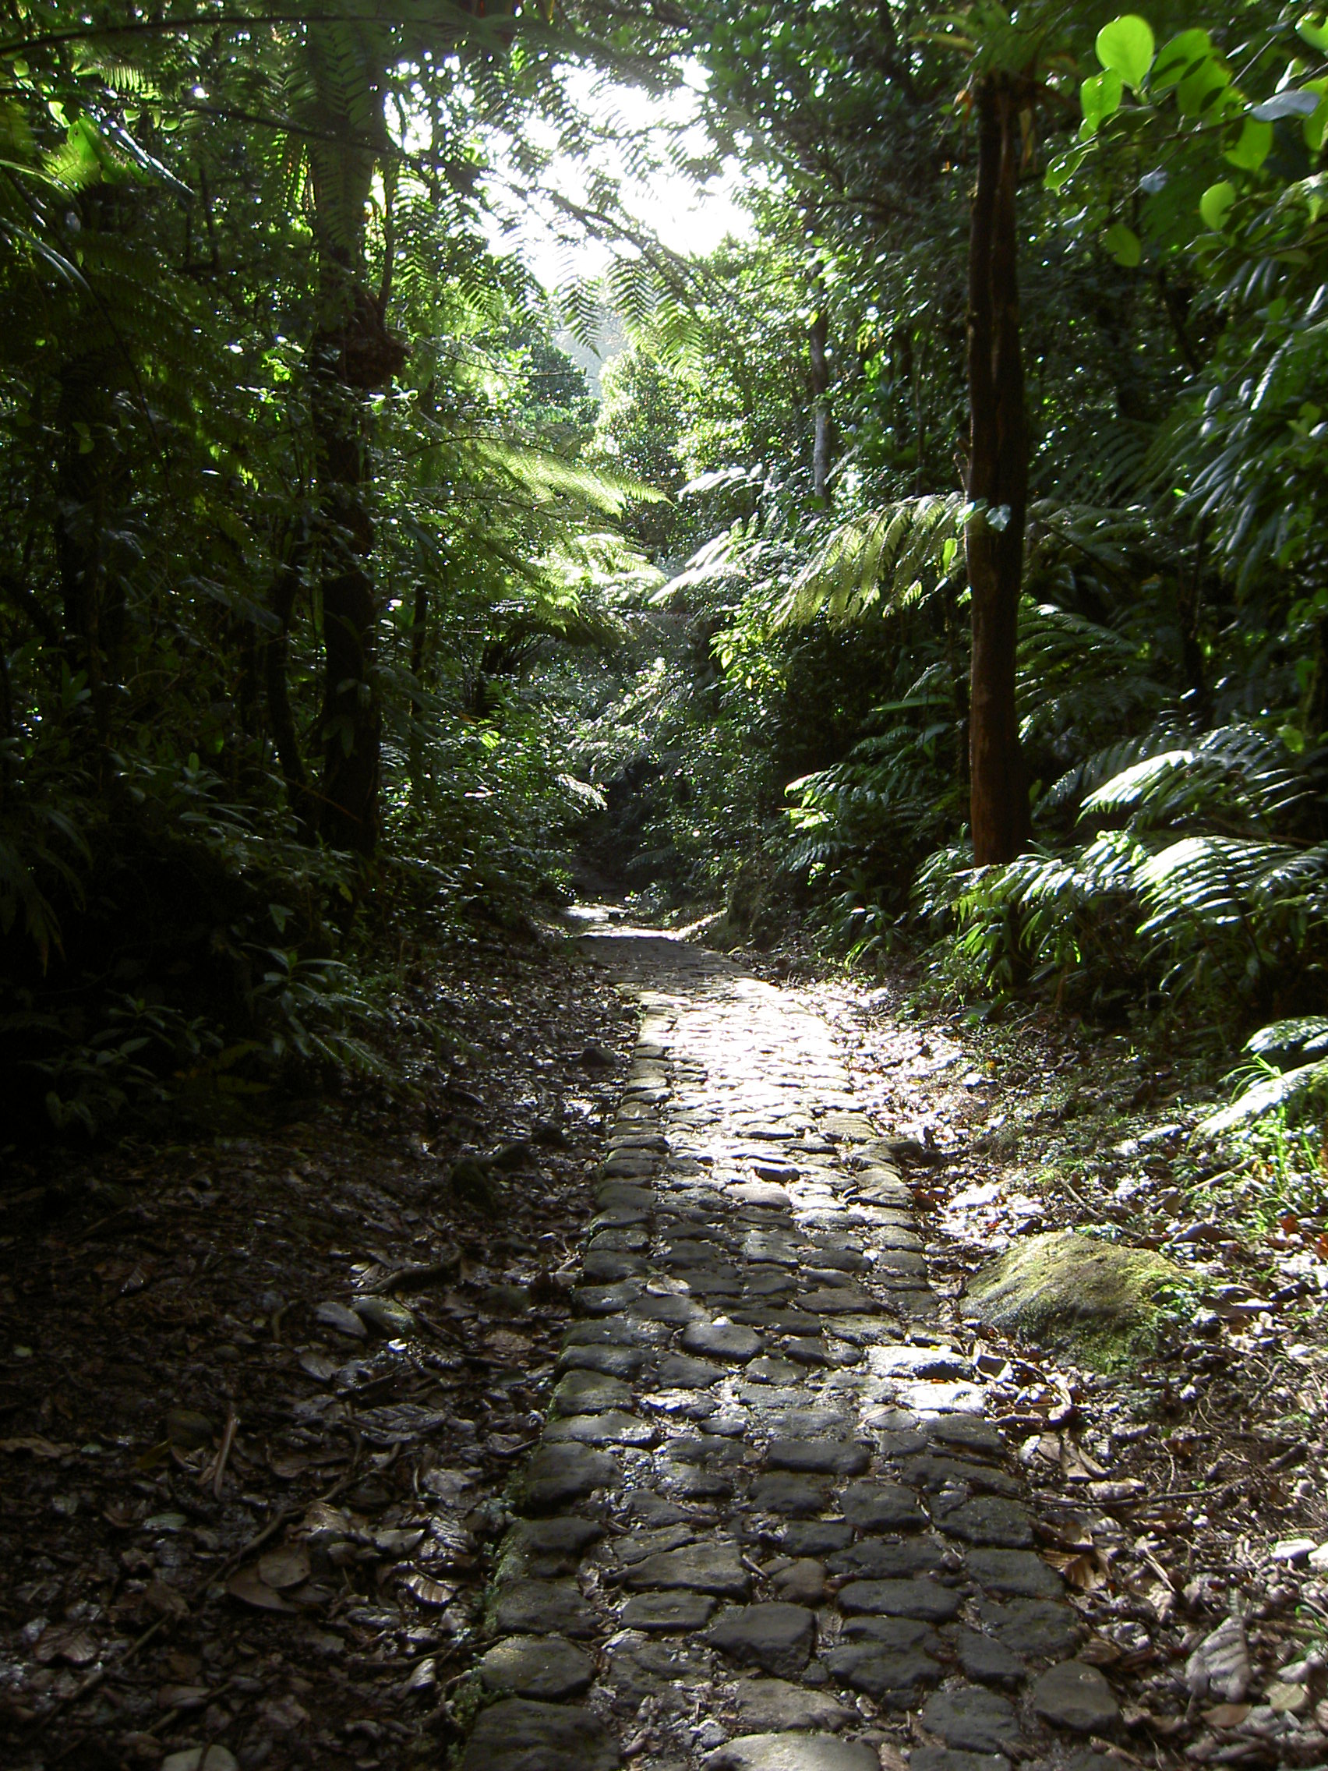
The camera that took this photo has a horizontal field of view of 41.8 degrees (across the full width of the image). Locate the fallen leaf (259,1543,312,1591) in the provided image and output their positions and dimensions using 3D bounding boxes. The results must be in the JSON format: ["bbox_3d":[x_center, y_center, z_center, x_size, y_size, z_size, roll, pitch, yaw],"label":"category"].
[{"bbox_3d":[-0.707,1.267,3.240,0.090,0.030,0.120,8,18,26],"label":"fallen leaf"}]

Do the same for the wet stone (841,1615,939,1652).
[{"bbox_3d":[0.377,1.258,2.911,0.155,0.050,0.095,0,5,0],"label":"wet stone"}]

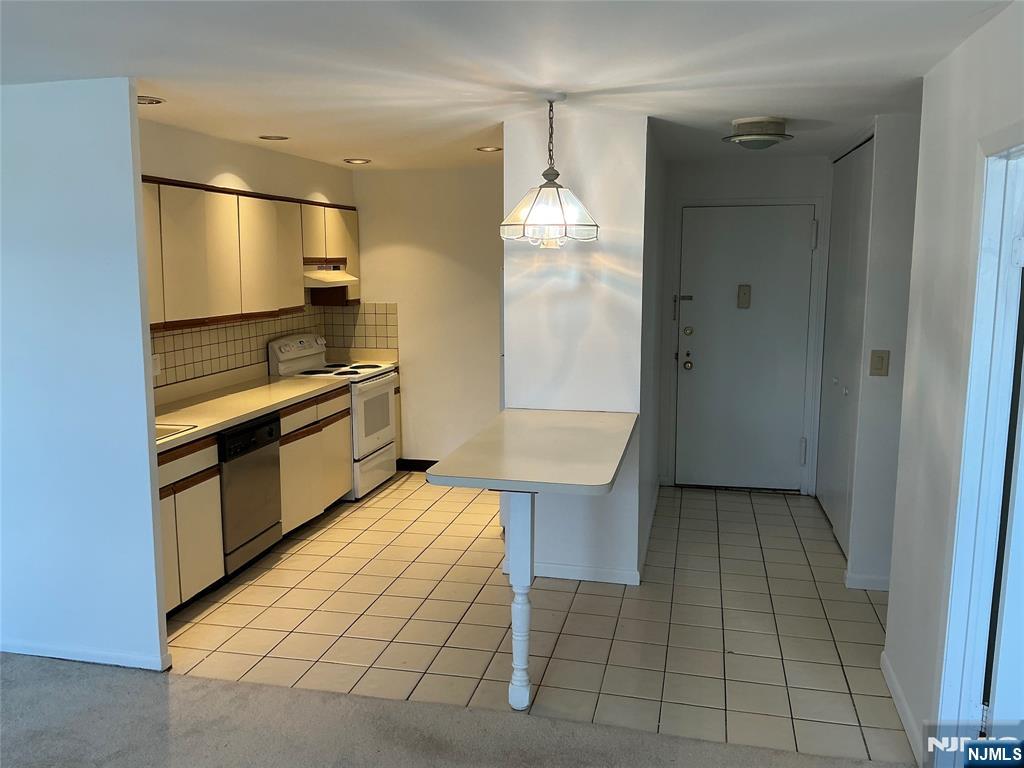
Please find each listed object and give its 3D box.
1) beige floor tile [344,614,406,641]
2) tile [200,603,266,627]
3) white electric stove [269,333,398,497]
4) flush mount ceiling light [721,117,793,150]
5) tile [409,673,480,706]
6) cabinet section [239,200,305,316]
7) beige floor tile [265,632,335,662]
[{"bbox_3d":[-0.641,1.165,3.942,0.243,0.012,0.243,2,8,13],"label":"beige floor tile"},{"bbox_3d":[-1.365,1.144,4.077,0.243,0.012,0.243,2,8,13],"label":"tile"},{"bbox_3d":[-1.335,0.209,6.416,0.702,1.175,0.760,2,8,13],"label":"white electric stove"},{"bbox_3d":[1.285,-1.294,4.331,0.365,0.145,0.365,2,8,13],"label":"flush mount ceiling light"},{"bbox_3d":[-0.269,1.248,3.367,0.243,0.012,0.235,2,8,13],"label":"tile"},{"bbox_3d":[-1.696,-0.833,5.369,0.333,0.715,0.804,2,8,13],"label":"cabinet section"},{"bbox_3d":[-0.921,1.167,3.673,0.236,0.015,0.236,2,8,13],"label":"beige floor tile"}]

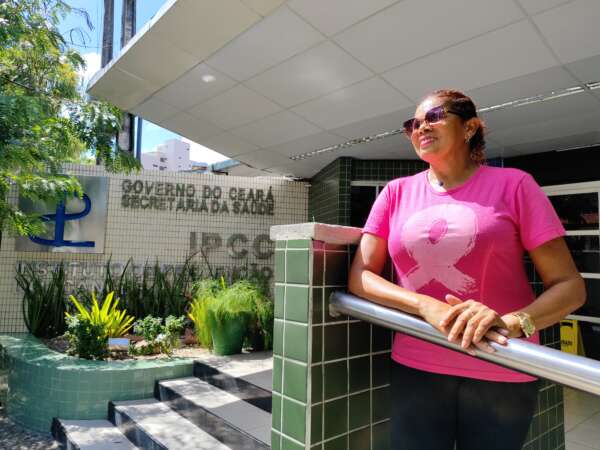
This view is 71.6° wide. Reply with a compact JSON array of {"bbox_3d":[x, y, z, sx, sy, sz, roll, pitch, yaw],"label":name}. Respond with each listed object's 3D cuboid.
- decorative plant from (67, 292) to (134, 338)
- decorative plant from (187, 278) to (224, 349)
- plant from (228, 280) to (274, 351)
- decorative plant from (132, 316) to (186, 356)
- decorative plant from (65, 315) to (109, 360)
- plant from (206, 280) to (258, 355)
[{"bbox_3d":[-2.542,1.140,5.300,0.850,0.630,0.750,3,-5,-26],"label":"decorative plant"},{"bbox_3d":[-1.170,1.096,5.150,0.480,0.820,0.480,2,-5,-13],"label":"decorative plant"},{"bbox_3d":[-0.581,1.131,5.200,0.600,0.840,0.580,2,-4,-6],"label":"plant"},{"bbox_3d":[-1.674,1.307,4.920,0.640,0.430,0.500,3,-5,-19],"label":"decorative plant"},{"bbox_3d":[-2.412,1.271,4.700,0.480,0.460,0.460,3,-5,-27],"label":"decorative plant"},{"bbox_3d":[-0.792,1.085,4.880,0.600,0.820,0.580,2,-5,-9],"label":"plant"}]

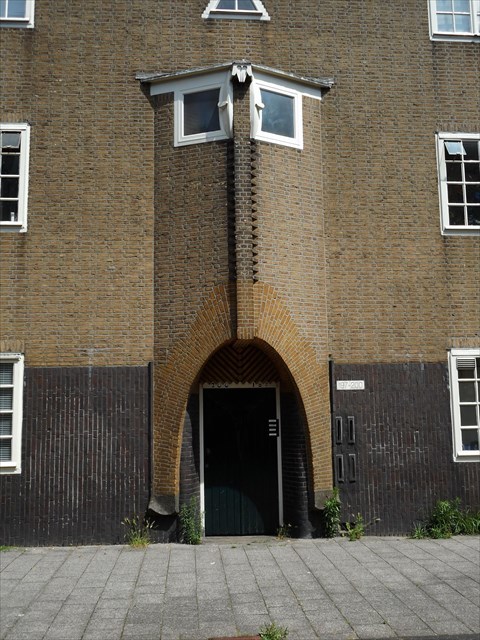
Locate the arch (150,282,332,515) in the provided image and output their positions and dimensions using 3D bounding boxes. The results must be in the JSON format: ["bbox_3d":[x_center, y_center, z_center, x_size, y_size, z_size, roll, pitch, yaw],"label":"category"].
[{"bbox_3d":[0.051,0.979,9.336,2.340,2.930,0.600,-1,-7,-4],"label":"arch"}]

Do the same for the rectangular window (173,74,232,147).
[{"bbox_3d":[-0.504,-2.783,9.725,0.840,0.830,0.120,-4,-8,22],"label":"rectangular window"}]

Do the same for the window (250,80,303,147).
[{"bbox_3d":[0.516,-2.781,9.799,0.830,0.840,0.120,3,-8,-30],"label":"window"}]

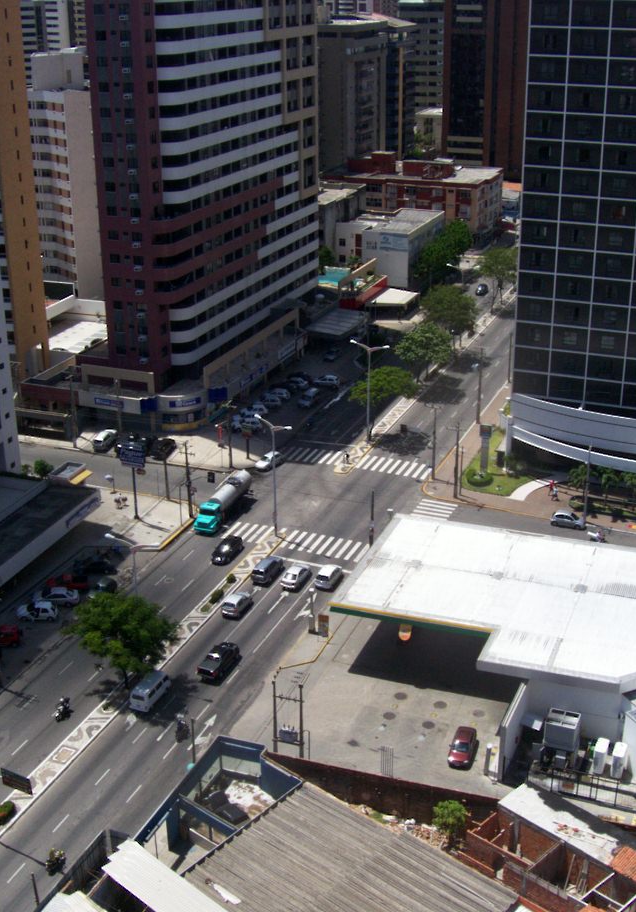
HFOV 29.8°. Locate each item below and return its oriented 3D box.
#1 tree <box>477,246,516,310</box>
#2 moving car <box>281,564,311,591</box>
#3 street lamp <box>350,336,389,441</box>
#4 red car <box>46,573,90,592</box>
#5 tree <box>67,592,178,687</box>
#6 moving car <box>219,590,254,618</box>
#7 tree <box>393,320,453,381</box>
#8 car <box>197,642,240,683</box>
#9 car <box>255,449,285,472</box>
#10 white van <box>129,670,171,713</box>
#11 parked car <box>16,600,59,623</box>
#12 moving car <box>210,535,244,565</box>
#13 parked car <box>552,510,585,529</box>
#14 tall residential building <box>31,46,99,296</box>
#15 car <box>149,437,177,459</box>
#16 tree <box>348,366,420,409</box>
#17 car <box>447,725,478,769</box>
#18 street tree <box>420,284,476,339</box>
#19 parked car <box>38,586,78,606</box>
[{"bbox_3d":[31.550,-31.420,213.910,8.200,11.000,8.200,9,25,21],"label":"tree"},{"bbox_3d":[-2.280,12.380,122.980,1.660,1.430,4.150,9,25,21],"label":"moving car"},{"bbox_3d":[6.533,-7.970,153.296,5.000,13.075,0.350,8,23,20],"label":"street lamp"},{"bbox_3d":[-25.430,12.680,122.660,4.400,1.500,1.660,2,23,7],"label":"red car"},{"bbox_3d":[-16.243,16.048,100.112,9.300,8.400,9.300,0,23,0],"label":"tree"},{"bbox_3d":[-7.546,14.002,113.895,1.700,1.520,4.150,7,23,20],"label":"moving car"},{"bbox_3d":[15.511,-15.289,177.200,8.200,8.891,8.200,-1,22,0],"label":"tree"},{"bbox_3d":[-8.519,17.732,104.144,1.800,1.770,5.200,7,23,20],"label":"car"},{"bbox_3d":[-5.946,0.445,145.729,1.670,1.440,4.150,14,27,30],"label":"car"},{"bbox_3d":[-13.815,19.612,99.263,1.720,2.000,4.450,7,23,20],"label":"white van"},{"bbox_3d":[-27.550,15.220,116.690,3.800,1.450,1.620,0,23,0],"label":"parked car"},{"bbox_3d":[-9.358,9.653,124.047,1.730,1.460,4.450,9,25,21],"label":"moving car"},{"bbox_3d":[27.389,6.961,130.439,3.850,1.520,1.680,8,23,22],"label":"parked car"},{"bbox_3d":[-42.739,-51.601,221.205,18.000,45.701,16.000,8,23,20],"label":"tall residential building"},{"bbox_3d":[-20.160,-1.060,155.230,1.720,1.450,4.300,6,24,16],"label":"car"},{"bbox_3d":[7.880,-6.660,157.450,9.200,9.500,8.800,9,25,21],"label":"tree"},{"bbox_3d":[11.257,22.524,93.066,1.680,1.440,4.300,6,24,16],"label":"car"},{"bbox_3d":[20.374,-21.366,186.530,8.800,9.400,8.800,0,23,0],"label":"street tree"},{"bbox_3d":[-25.256,13.592,115.020,4.200,1.430,1.660,0,23,2],"label":"parked car"}]

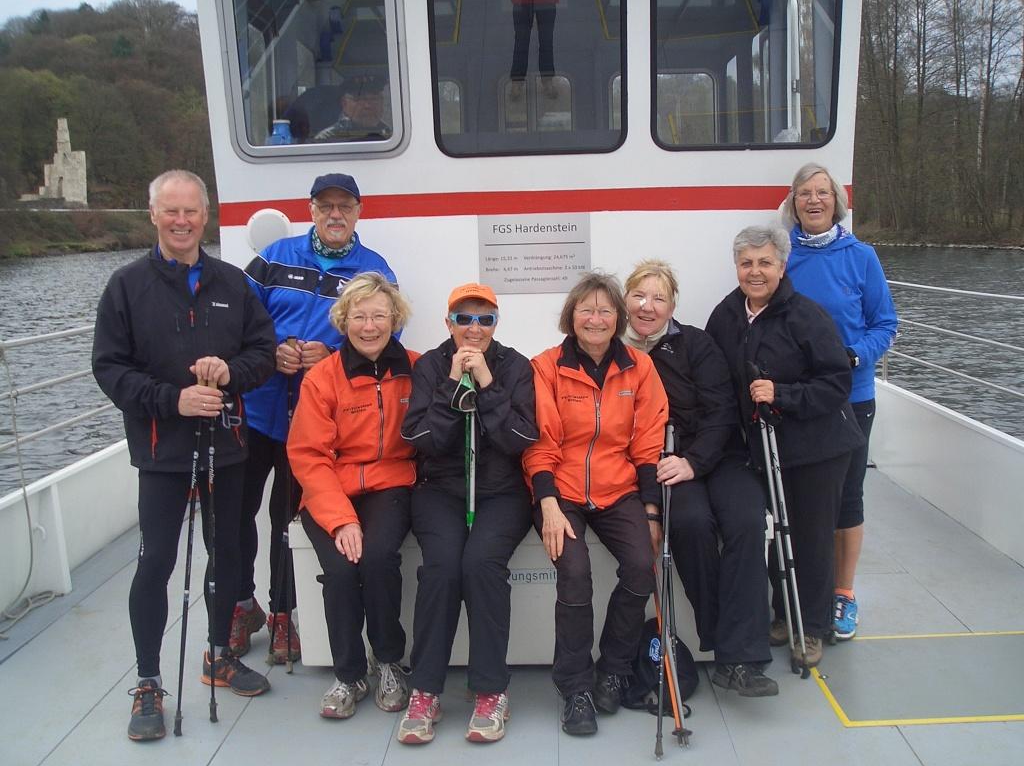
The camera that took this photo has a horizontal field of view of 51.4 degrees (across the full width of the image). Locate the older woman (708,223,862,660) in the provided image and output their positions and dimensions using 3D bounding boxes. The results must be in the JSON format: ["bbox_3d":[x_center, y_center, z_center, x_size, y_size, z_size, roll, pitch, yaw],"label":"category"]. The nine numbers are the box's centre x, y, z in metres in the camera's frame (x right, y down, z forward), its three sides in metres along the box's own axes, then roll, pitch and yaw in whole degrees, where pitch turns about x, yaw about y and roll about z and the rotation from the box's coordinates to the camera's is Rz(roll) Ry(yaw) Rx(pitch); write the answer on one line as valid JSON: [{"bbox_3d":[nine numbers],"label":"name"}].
[{"bbox_3d":[0.956,0.215,3.772,0.550,1.550,0.450,2,9,23],"label":"older woman"}]

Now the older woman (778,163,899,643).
[{"bbox_3d":[1.202,0.068,4.014,0.500,1.750,0.380,1,8,17],"label":"older woman"}]

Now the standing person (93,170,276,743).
[{"bbox_3d":[-1.025,0.206,3.440,0.590,1.760,0.500,-4,8,-17],"label":"standing person"}]

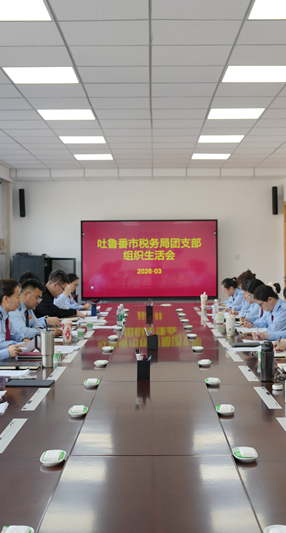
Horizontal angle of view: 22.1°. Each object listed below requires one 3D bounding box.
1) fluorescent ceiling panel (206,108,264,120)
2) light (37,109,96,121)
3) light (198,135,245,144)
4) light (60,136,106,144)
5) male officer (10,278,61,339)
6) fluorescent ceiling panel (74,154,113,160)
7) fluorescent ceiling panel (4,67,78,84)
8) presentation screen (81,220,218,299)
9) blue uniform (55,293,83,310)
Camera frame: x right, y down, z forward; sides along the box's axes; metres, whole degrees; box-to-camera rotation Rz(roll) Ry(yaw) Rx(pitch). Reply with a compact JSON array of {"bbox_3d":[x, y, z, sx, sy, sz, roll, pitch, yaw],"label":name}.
[{"bbox_3d":[0.994,-1.656,7.881,0.590,0.050,0.580,0,1,1],"label":"fluorescent ceiling panel"},{"bbox_3d":[-0.806,-1.651,7.908,0.590,0.050,0.580,0,1,1],"label":"light"},{"bbox_3d":[1.016,-1.696,9.662,0.590,0.050,0.590,0,1,1],"label":"light"},{"bbox_3d":[-0.784,-1.693,9.688,0.590,0.050,0.590,0,1,1],"label":"light"},{"bbox_3d":[-0.965,0.718,6.412,0.660,1.235,0.530,0,1,11],"label":"male officer"},{"bbox_3d":[-0.753,-1.715,11.404,0.590,0.050,0.580,0,1,1],"label":"fluorescent ceiling panel"},{"bbox_3d":[-0.832,-1.619,6.160,0.590,0.050,0.580,0,1,1],"label":"fluorescent ceiling panel"},{"bbox_3d":[0.124,-0.119,13.350,2.470,1.440,0.100,0,1,1],"label":"presentation screen"},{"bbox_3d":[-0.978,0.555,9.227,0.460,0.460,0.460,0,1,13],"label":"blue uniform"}]

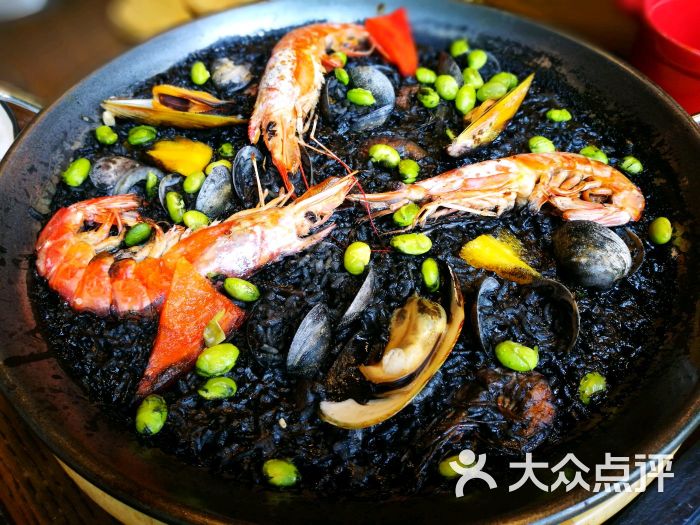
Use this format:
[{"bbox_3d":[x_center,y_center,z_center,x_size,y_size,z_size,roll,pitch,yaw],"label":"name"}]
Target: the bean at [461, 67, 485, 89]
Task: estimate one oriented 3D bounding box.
[{"bbox_3d":[0.069,-0.104,0.306,0.010,0.008,0.016,-14,52,-11],"label":"bean"}]

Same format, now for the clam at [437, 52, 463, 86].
[{"bbox_3d":[0.053,-0.101,0.289,0.014,0.018,0.026,-10,53,-5],"label":"clam"}]

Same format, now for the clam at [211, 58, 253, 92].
[{"bbox_3d":[-0.078,-0.123,0.360,0.028,0.019,0.026,4,52,5],"label":"clam"}]

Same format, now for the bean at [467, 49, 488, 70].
[{"bbox_3d":[0.084,-0.135,0.362,0.013,0.013,0.013,5,52,5],"label":"bean"}]

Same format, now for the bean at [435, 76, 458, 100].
[{"bbox_3d":[0.061,-0.111,0.346,0.015,0.013,0.013,17,54,15],"label":"bean"}]

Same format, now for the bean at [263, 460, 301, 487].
[{"bbox_3d":[-0.022,0.068,0.176,0.013,0.008,0.009,15,52,13],"label":"bean"}]

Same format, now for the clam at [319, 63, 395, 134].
[{"bbox_3d":[0.005,-0.089,0.292,0.041,0.021,0.040,-1,51,0],"label":"clam"}]

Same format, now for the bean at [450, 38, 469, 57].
[{"bbox_3d":[0.065,-0.127,0.323,0.010,0.008,0.015,27,56,21],"label":"bean"}]

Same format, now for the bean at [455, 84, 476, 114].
[{"bbox_3d":[0.058,-0.082,0.274,0.011,0.011,0.018,8,54,8],"label":"bean"}]

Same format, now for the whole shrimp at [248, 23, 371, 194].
[{"bbox_3d":[-0.018,-0.087,0.284,0.067,0.030,0.135,-3,51,-2],"label":"whole shrimp"}]

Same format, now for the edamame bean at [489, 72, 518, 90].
[{"bbox_3d":[0.080,-0.095,0.287,0.017,0.010,0.011,-18,54,-11],"label":"edamame bean"}]

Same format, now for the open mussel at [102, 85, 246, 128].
[{"bbox_3d":[-0.107,-0.094,0.332,0.088,0.024,0.028,7,52,7],"label":"open mussel"}]

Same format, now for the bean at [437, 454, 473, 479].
[{"bbox_3d":[0.039,0.075,0.201,0.015,0.009,0.009,-15,52,-10],"label":"bean"}]

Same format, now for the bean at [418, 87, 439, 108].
[{"bbox_3d":[0.046,-0.095,0.313,0.012,0.010,0.015,-22,54,-15],"label":"bean"}]

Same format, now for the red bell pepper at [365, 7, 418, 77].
[{"bbox_3d":[0.027,-0.147,0.362,0.035,0.014,0.047,-16,93,1],"label":"red bell pepper"}]

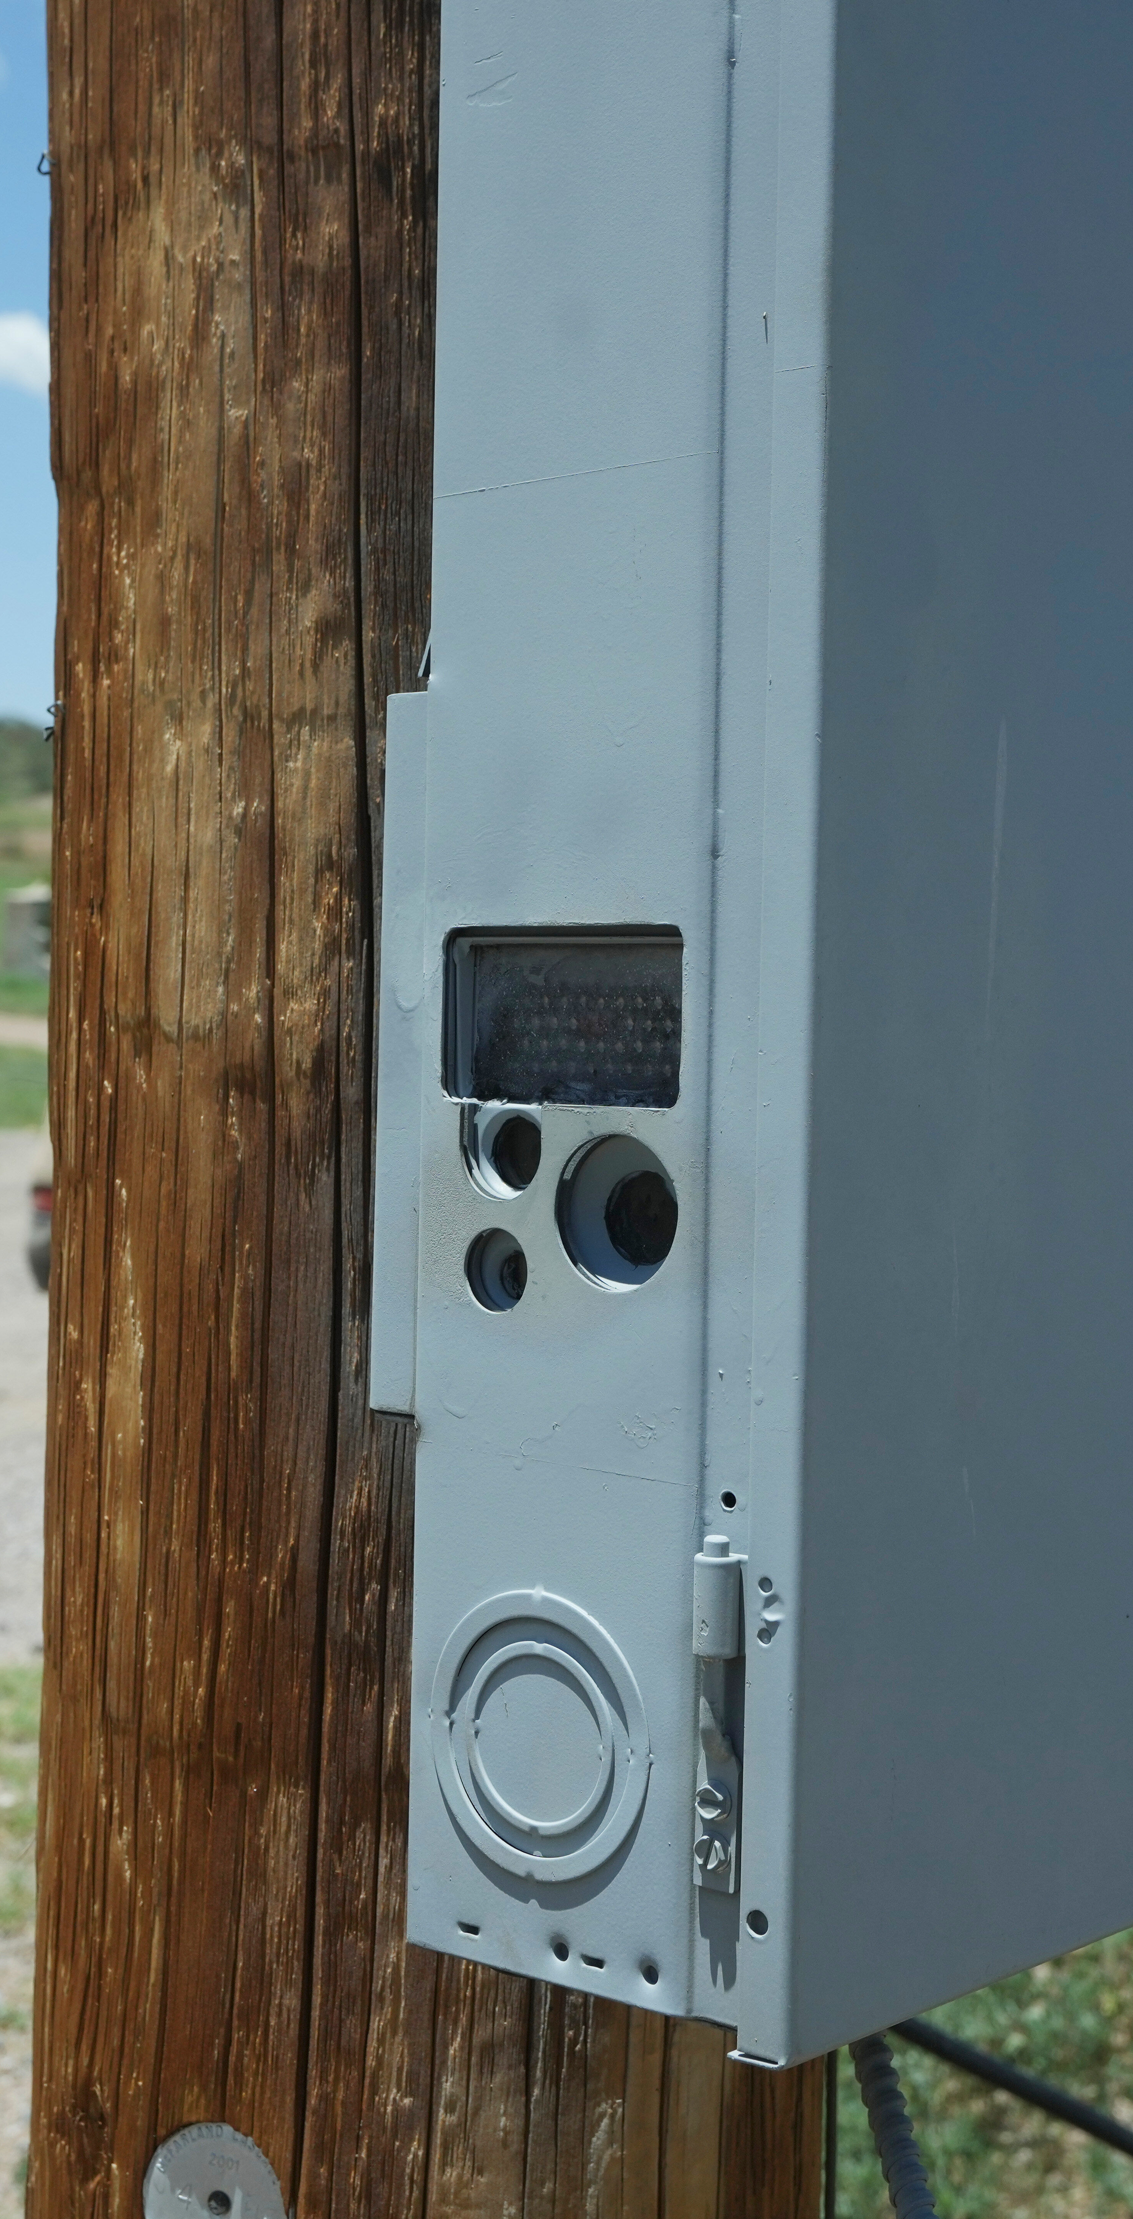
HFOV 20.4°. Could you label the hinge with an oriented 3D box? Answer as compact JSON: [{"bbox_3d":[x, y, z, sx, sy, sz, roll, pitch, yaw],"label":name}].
[{"bbox_3d":[0.038,0.152,0.787,0.013,0.088,0.011,2,2,40],"label":"hinge"}]

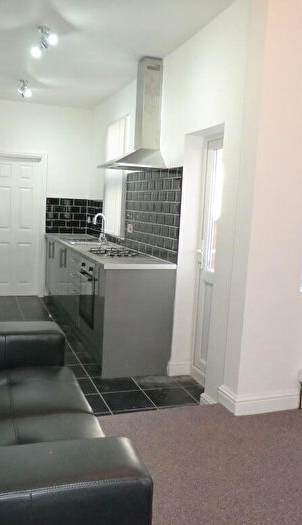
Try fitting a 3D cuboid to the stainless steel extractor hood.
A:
[{"bbox_3d":[-0.157,-1.278,4.253,0.425,0.930,0.623,0,7,-20],"label":"stainless steel extractor hood"}]

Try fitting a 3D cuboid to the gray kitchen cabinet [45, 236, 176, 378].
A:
[{"bbox_3d":[-0.604,0.269,5.250,0.589,0.877,3.070,0,7,-20],"label":"gray kitchen cabinet"}]

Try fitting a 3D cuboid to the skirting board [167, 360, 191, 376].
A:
[{"bbox_3d":[0.232,0.848,3.914,0.181,0.129,0.050,0,7,-20],"label":"skirting board"}]

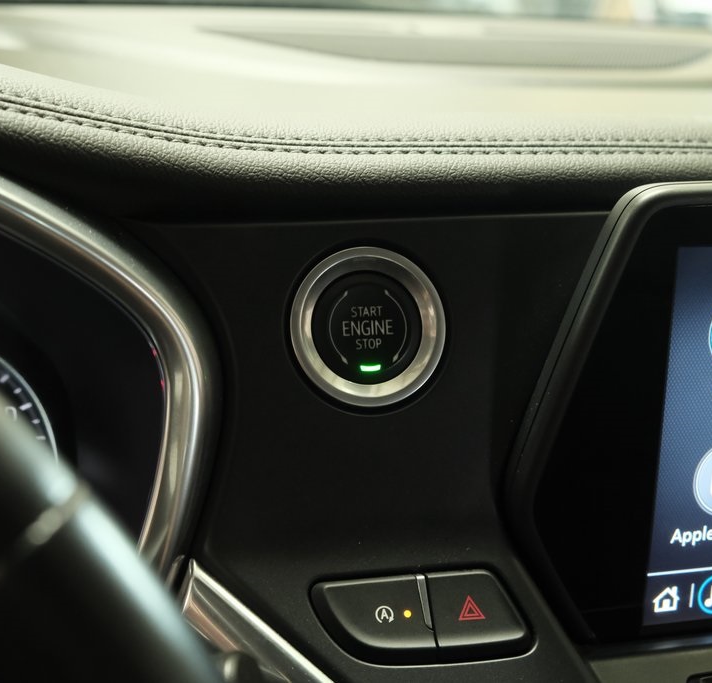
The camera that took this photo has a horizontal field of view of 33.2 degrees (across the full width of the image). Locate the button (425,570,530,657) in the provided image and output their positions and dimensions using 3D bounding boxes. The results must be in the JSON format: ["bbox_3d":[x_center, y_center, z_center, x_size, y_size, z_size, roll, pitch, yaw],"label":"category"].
[{"bbox_3d":[0.030,0.069,0.304,0.025,0.019,0.007,-1,-21,-14],"label":"button"}]

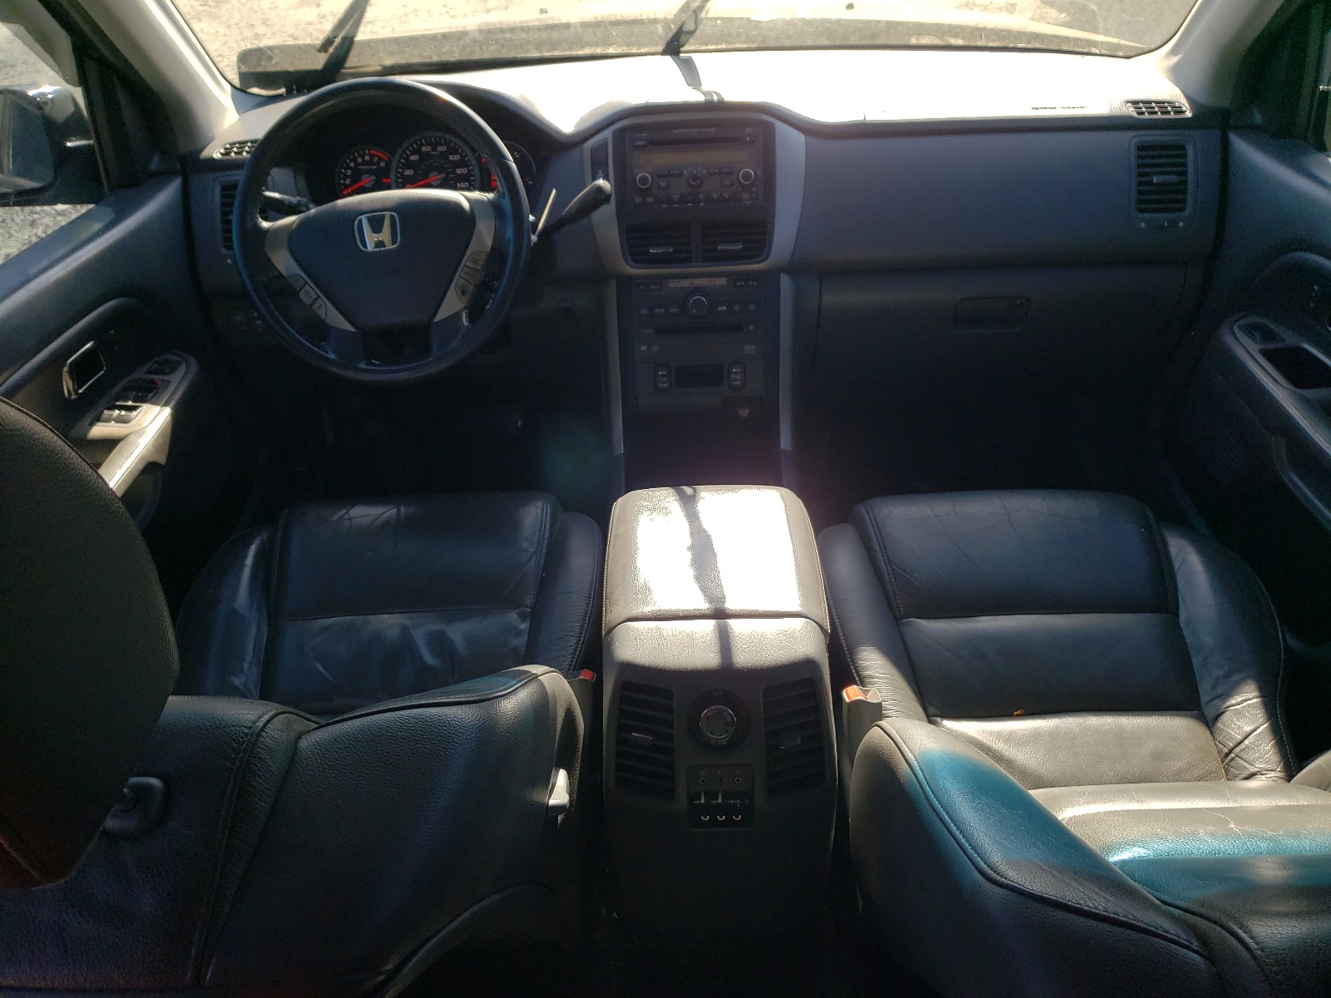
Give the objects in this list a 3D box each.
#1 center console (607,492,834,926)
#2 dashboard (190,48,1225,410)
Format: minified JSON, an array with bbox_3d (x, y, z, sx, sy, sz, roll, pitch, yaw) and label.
[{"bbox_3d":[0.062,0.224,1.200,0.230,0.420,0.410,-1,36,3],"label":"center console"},{"bbox_3d":[0.061,-0.444,1.635,1.480,0.435,0.450,-1,36,3],"label":"dashboard"}]

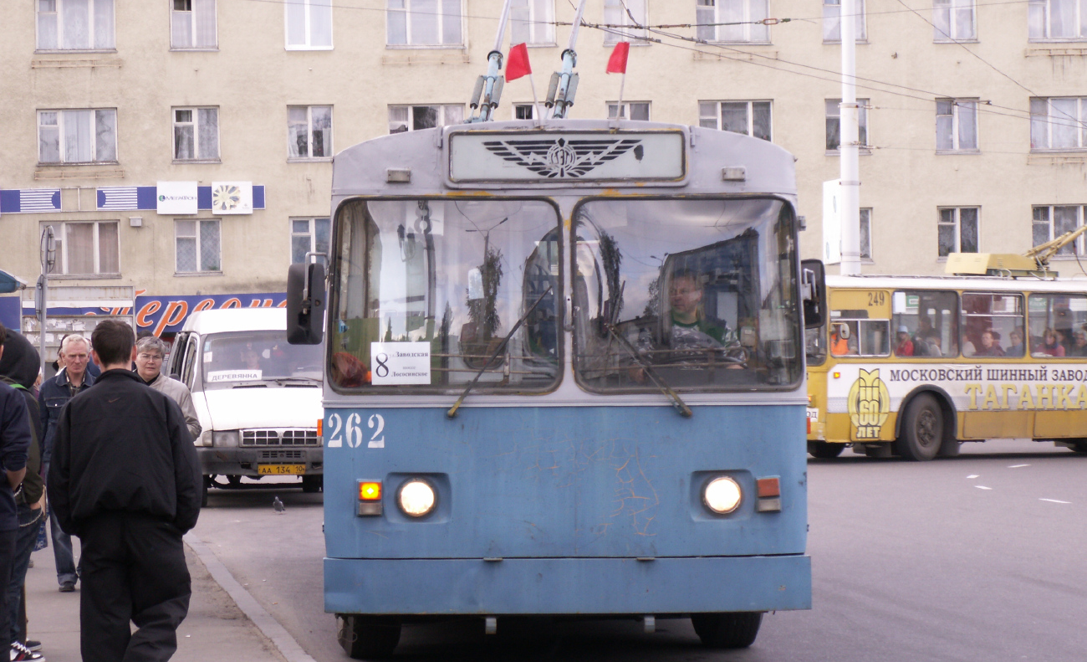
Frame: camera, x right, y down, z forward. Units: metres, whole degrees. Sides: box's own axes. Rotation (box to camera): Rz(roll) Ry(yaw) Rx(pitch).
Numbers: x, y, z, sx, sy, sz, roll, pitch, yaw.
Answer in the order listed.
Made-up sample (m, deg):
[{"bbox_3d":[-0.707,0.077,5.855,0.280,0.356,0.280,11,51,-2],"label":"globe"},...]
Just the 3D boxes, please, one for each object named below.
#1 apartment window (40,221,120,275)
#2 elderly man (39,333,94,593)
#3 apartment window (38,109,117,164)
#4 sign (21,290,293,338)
[{"bbox_3d":[-11.819,-2.114,86.603,2.020,1.414,0.160,-1,0,-8],"label":"apartment window"},{"bbox_3d":[-3.173,0.899,23.100,0.510,1.755,0.340,-1,0,-6],"label":"elderly man"},{"bbox_3d":[-11.907,-4.966,86.610,2.020,1.414,0.160,-1,0,-8],"label":"apartment window"},{"bbox_3d":[-9.704,-0.434,86.598,7.200,1.000,0.200,-1,0,-8],"label":"sign"}]

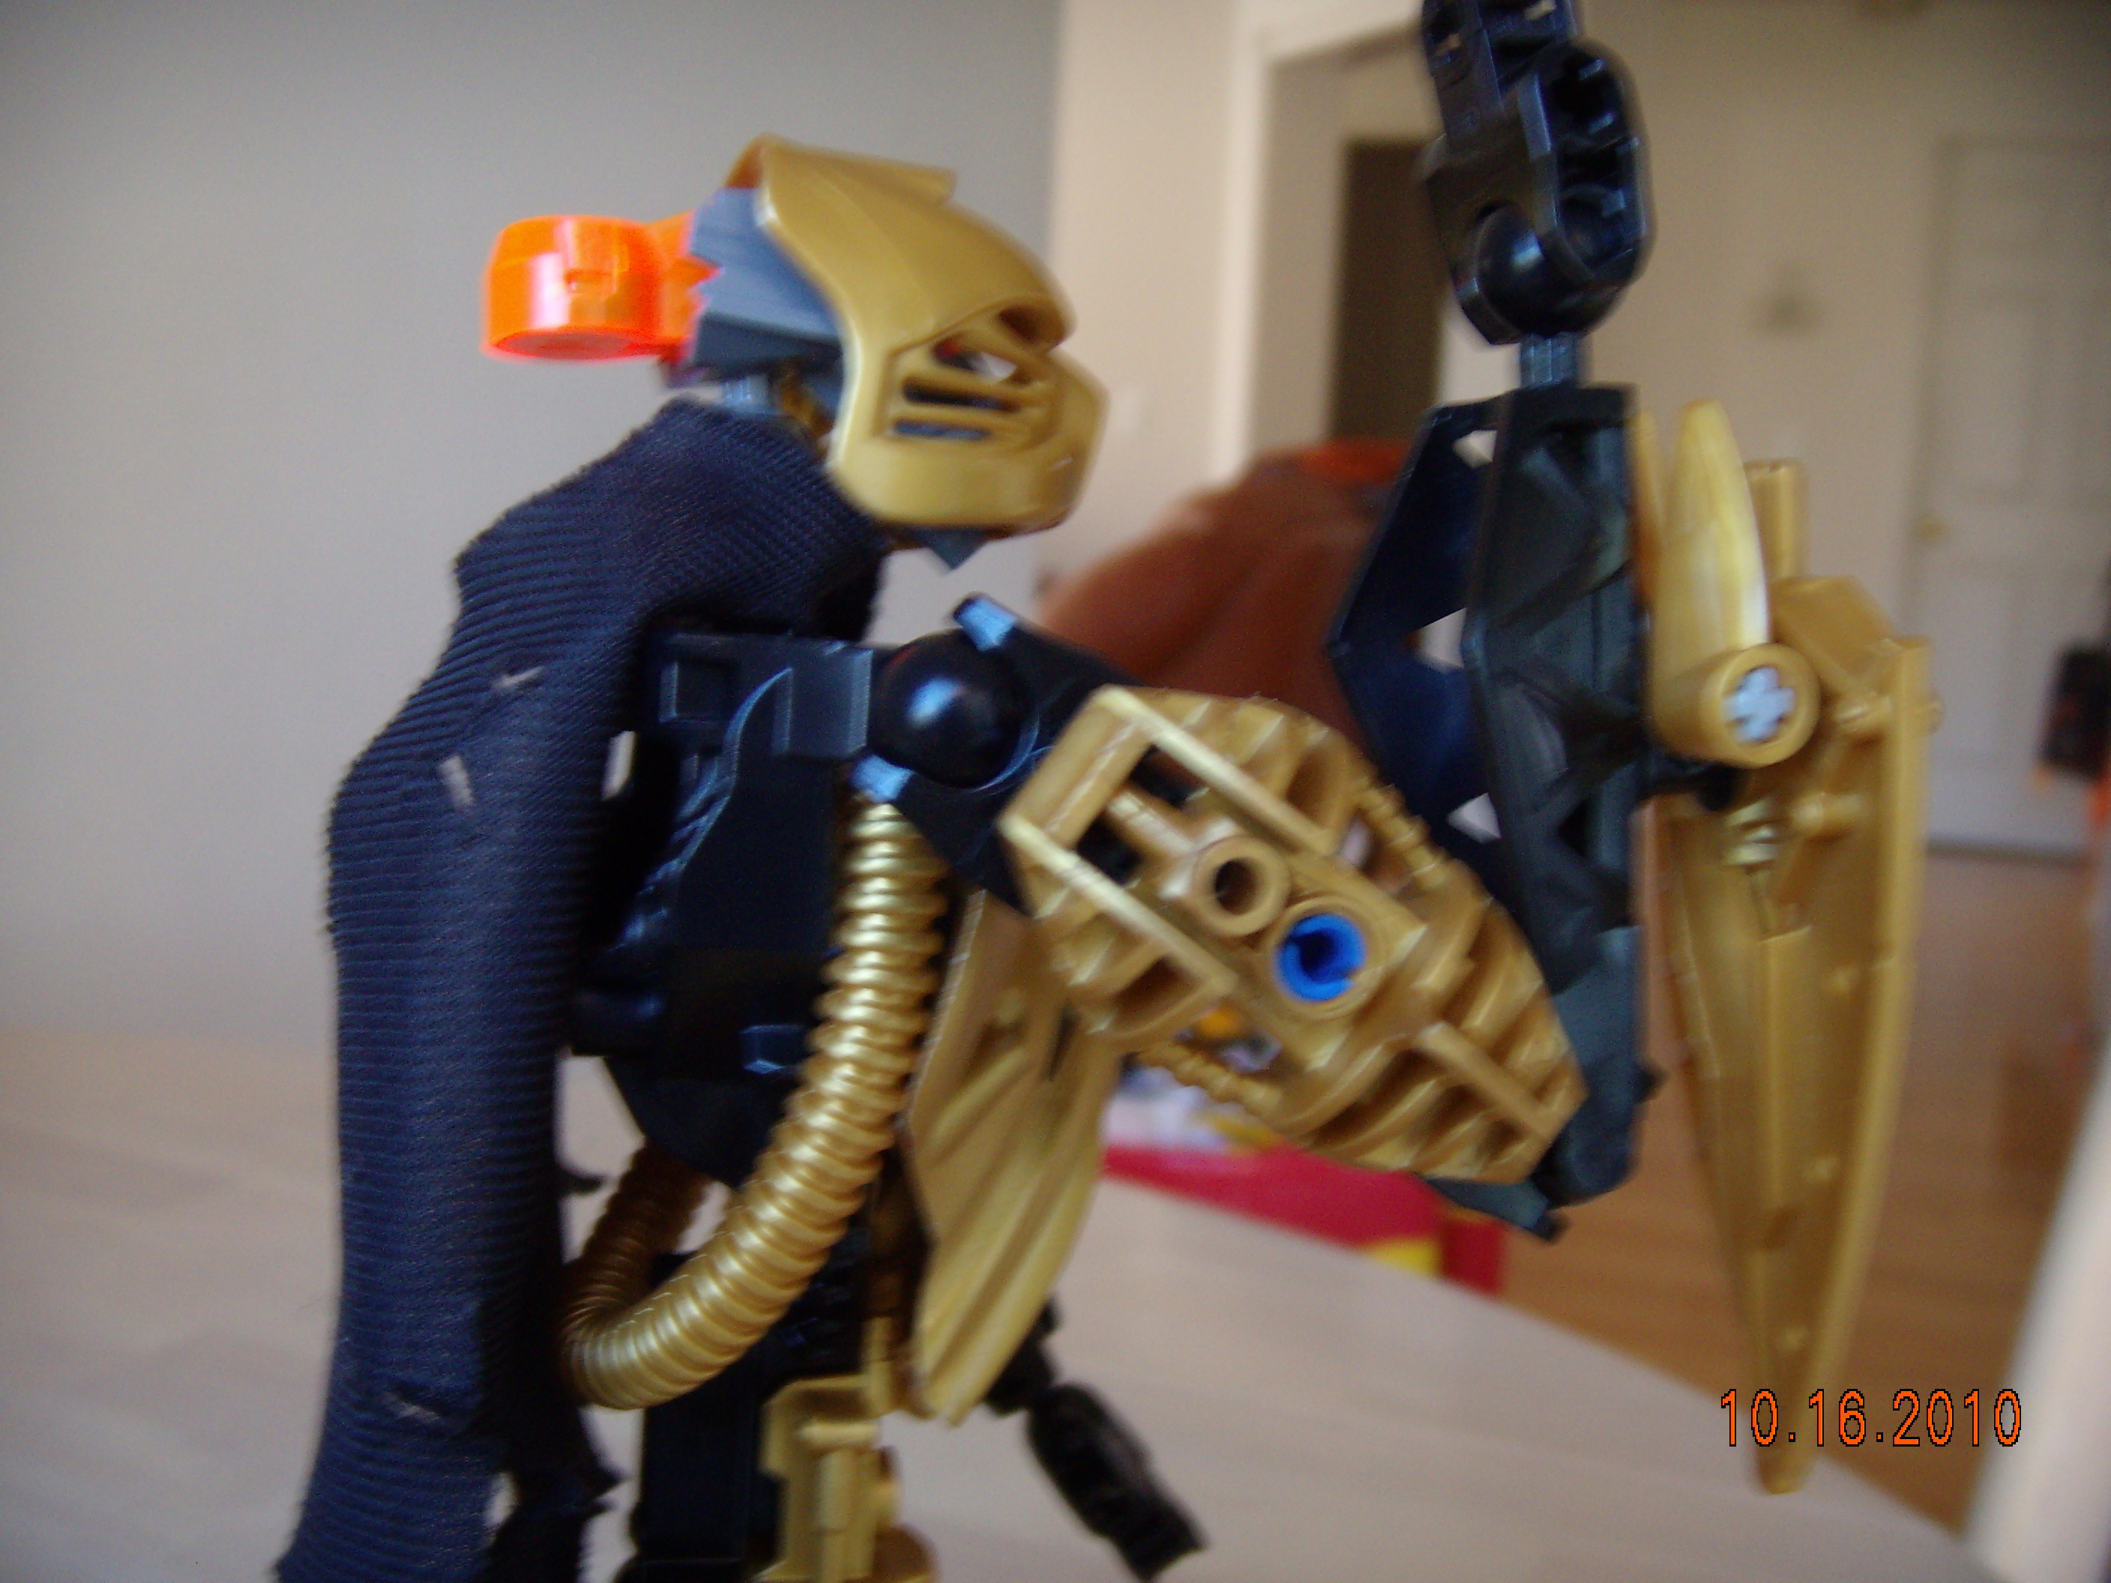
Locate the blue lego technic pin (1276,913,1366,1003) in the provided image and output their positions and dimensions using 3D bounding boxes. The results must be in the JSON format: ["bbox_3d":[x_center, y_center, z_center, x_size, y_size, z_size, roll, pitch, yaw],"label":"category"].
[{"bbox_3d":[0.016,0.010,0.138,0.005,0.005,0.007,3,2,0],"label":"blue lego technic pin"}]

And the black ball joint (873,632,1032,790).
[{"bbox_3d":[-0.007,-0.005,0.150,0.010,0.010,0.010,3,5,0],"label":"black ball joint"}]

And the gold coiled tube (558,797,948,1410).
[{"bbox_3d":[-0.025,0.022,0.170,0.024,0.048,0.051,2,5,-18],"label":"gold coiled tube"}]

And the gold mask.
[{"bbox_3d":[-0.010,-0.033,0.167,0.026,0.025,0.023,8,3,-12],"label":"gold mask"}]

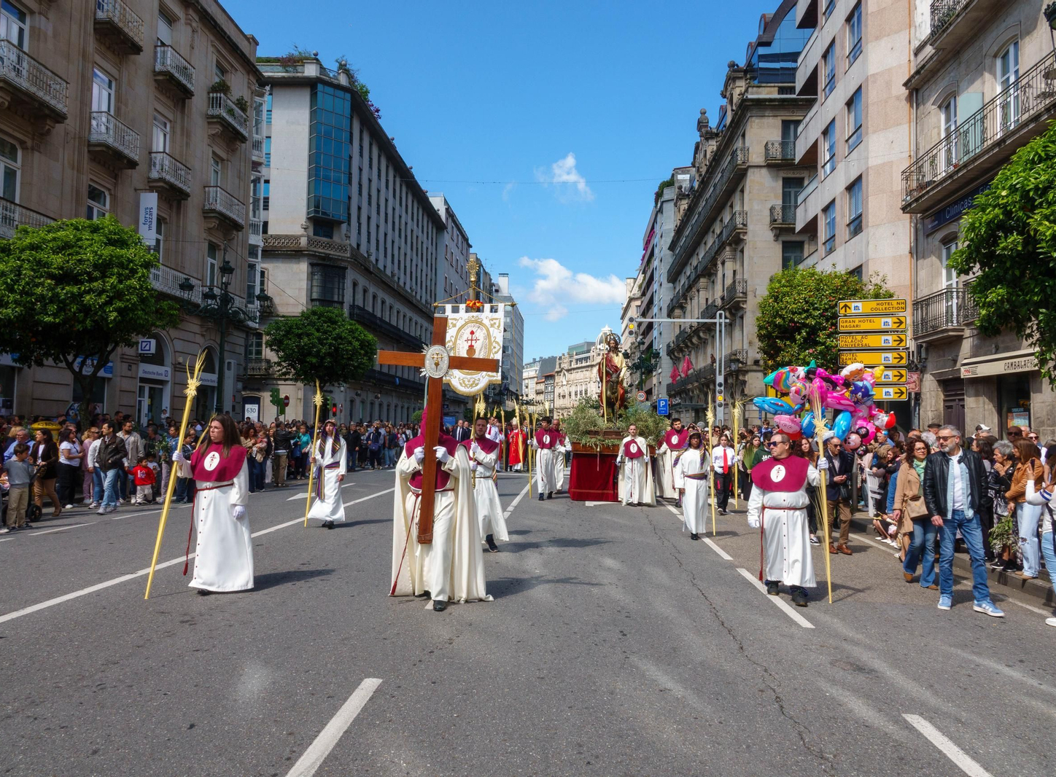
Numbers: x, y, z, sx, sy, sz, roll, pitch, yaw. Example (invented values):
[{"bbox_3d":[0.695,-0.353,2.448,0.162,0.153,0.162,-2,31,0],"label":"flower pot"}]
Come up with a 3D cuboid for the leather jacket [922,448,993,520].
[{"bbox_3d":[4.101,0.903,7.450,0.610,0.660,0.360,0,-3,22],"label":"leather jacket"}]

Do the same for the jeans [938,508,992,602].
[{"bbox_3d":[4.158,1.582,7.420,0.480,0.930,0.380,0,-3,26],"label":"jeans"}]

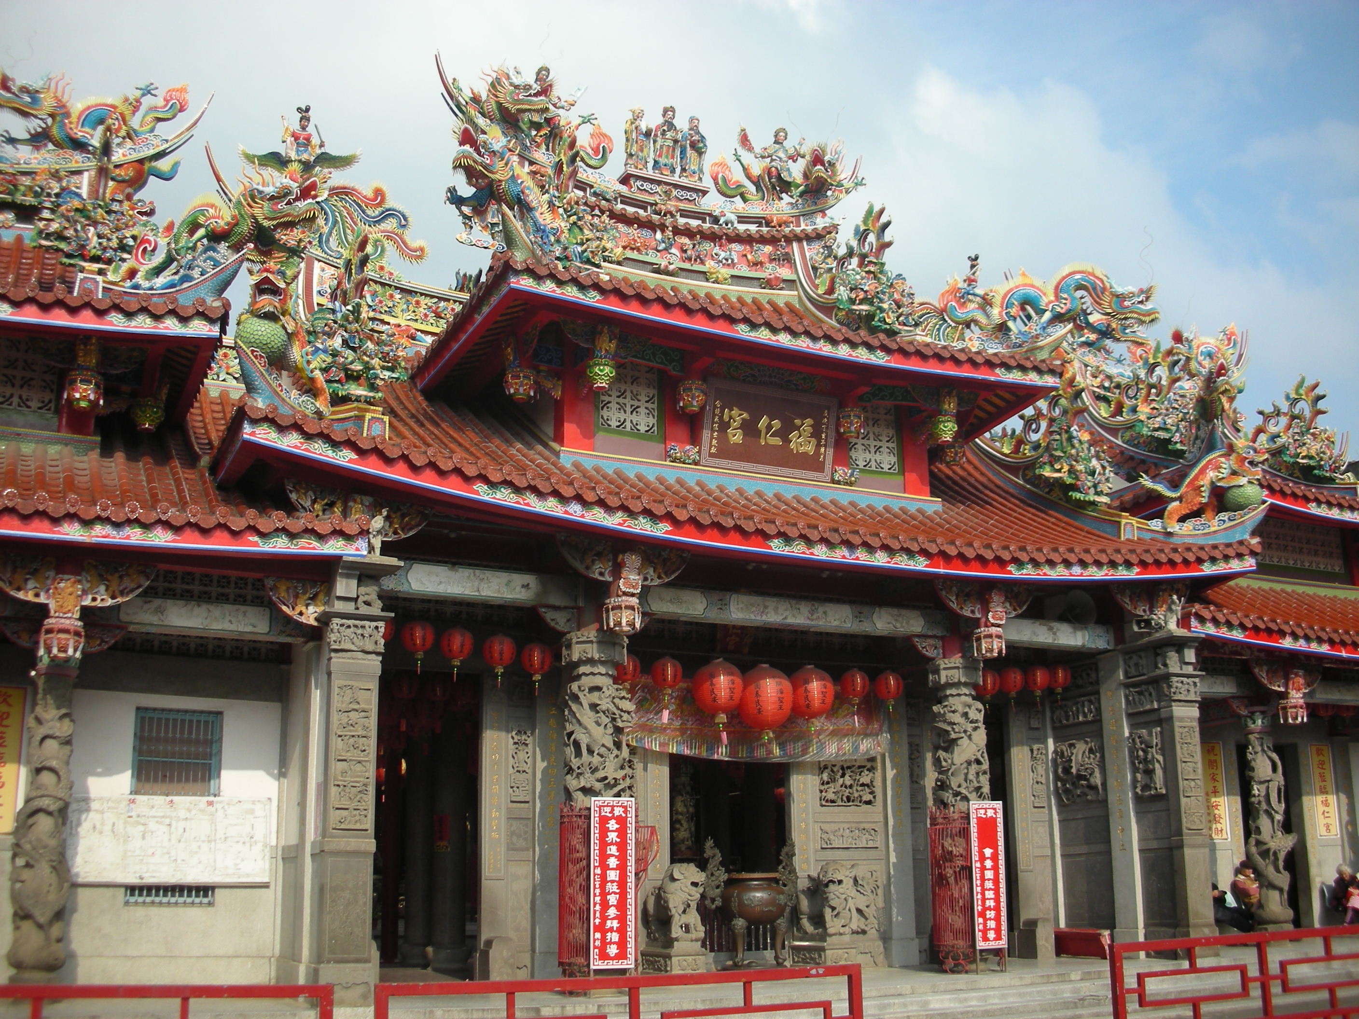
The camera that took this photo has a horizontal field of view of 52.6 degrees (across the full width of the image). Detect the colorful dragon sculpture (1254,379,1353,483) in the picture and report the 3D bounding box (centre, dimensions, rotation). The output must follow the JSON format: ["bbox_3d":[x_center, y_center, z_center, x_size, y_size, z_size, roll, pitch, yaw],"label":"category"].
[{"bbox_3d":[11.291,-1.443,24.826,1.044,1.949,1.160,7,-17,-25],"label":"colorful dragon sculpture"}]

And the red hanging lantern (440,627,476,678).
[{"bbox_3d":[-2.327,1.494,14.376,0.360,0.510,0.360,0,-13,0],"label":"red hanging lantern"}]

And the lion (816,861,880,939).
[{"bbox_3d":[2.010,4.750,16.729,0.620,0.950,0.750,7,-15,-29],"label":"lion"}]

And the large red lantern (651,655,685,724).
[{"bbox_3d":[-0.144,2.117,16.162,0.370,0.790,0.370,-1,-14,0],"label":"large red lantern"}]

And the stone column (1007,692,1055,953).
[{"bbox_3d":[4.469,4.126,17.942,0.620,3.282,0.380,7,-15,-29],"label":"stone column"}]

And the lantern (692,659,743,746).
[{"bbox_3d":[0.465,2.310,16.471,0.600,1.000,0.600,-1,-14,0],"label":"lantern"}]

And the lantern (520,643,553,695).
[{"bbox_3d":[-1.588,1.778,15.341,0.355,0.600,0.355,-1,-14,0],"label":"lantern"}]

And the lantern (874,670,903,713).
[{"bbox_3d":[2.771,2.392,18.106,0.360,0.584,0.360,-1,-15,0],"label":"lantern"}]

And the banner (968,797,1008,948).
[{"bbox_3d":[3.762,4.434,16.669,0.516,1.847,0.046,7,-17,-25],"label":"banner"}]

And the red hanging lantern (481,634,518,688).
[{"bbox_3d":[-2.013,1.690,15.360,0.365,0.603,0.365,-1,-15,0],"label":"red hanging lantern"}]

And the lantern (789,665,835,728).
[{"bbox_3d":[1.657,2.317,17.088,0.590,0.720,0.590,-1,-14,0],"label":"lantern"}]

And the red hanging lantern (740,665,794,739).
[{"bbox_3d":[1.074,2.418,17.217,0.679,0.984,0.679,-1,-15,0],"label":"red hanging lantern"}]

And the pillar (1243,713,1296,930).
[{"bbox_3d":[8.217,4.348,19.109,0.620,2.800,0.600,7,-16,-27],"label":"pillar"}]

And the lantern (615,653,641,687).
[{"bbox_3d":[-0.603,1.793,15.313,0.350,0.400,0.350,0,-13,0],"label":"lantern"}]

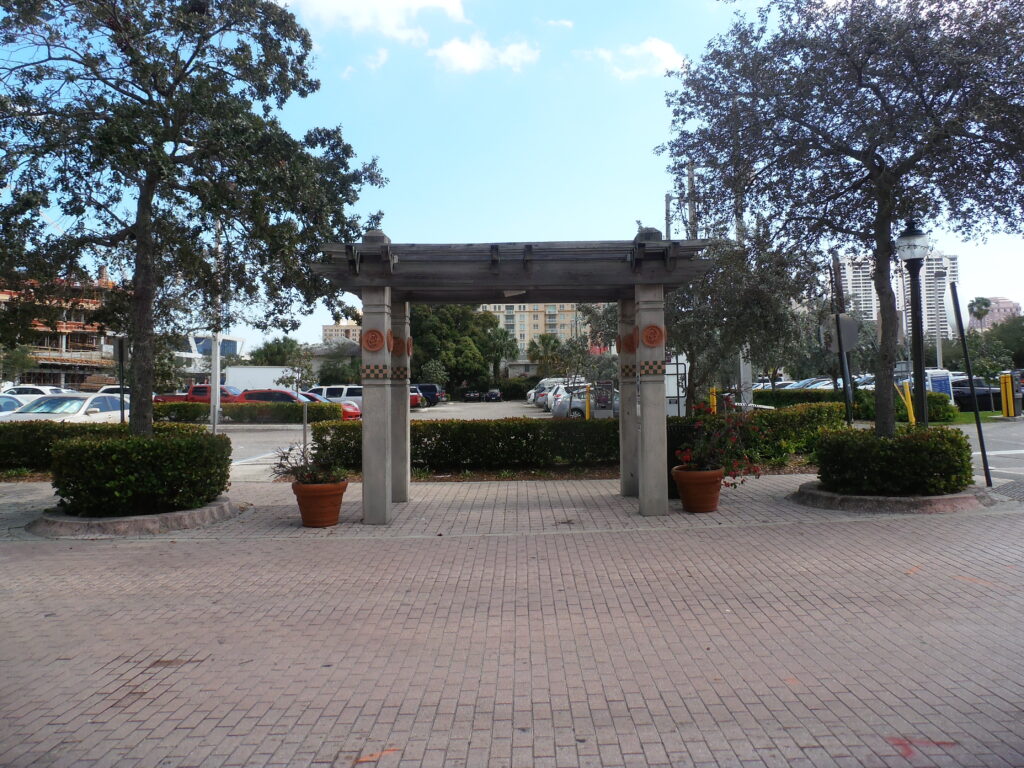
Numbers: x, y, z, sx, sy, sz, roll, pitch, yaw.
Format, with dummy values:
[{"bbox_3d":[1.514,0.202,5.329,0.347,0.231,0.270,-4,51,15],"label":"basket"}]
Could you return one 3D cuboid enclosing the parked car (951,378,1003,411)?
[{"bbox_3d":[21.900,0.500,34.000,4.800,1.520,1.850,-1,-1,0],"label":"parked car"}]

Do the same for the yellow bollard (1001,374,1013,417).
[{"bbox_3d":[18.100,0.420,26.000,0.400,1.520,0.280,-1,-1,0],"label":"yellow bollard"}]

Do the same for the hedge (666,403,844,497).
[{"bbox_3d":[4.950,1.000,14.200,3.800,1.150,1.400,-1,-1,-9],"label":"hedge"}]

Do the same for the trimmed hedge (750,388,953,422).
[{"bbox_3d":[12.400,0.780,25.900,7.400,1.120,1.400,-1,-1,1],"label":"trimmed hedge"}]

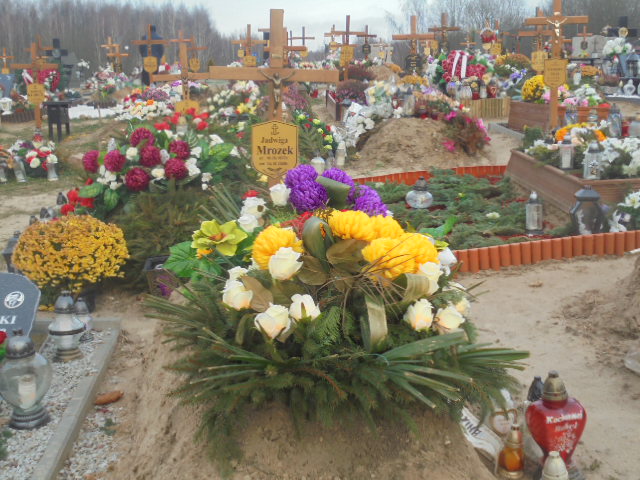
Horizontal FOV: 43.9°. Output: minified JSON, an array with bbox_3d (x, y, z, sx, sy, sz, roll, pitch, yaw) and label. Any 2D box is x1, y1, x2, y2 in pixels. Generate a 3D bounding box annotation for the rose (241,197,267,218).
[{"bbox_3d":[-0.226,-0.114,2.700,0.083,0.070,0.083,0,14,0],"label":"rose"}]

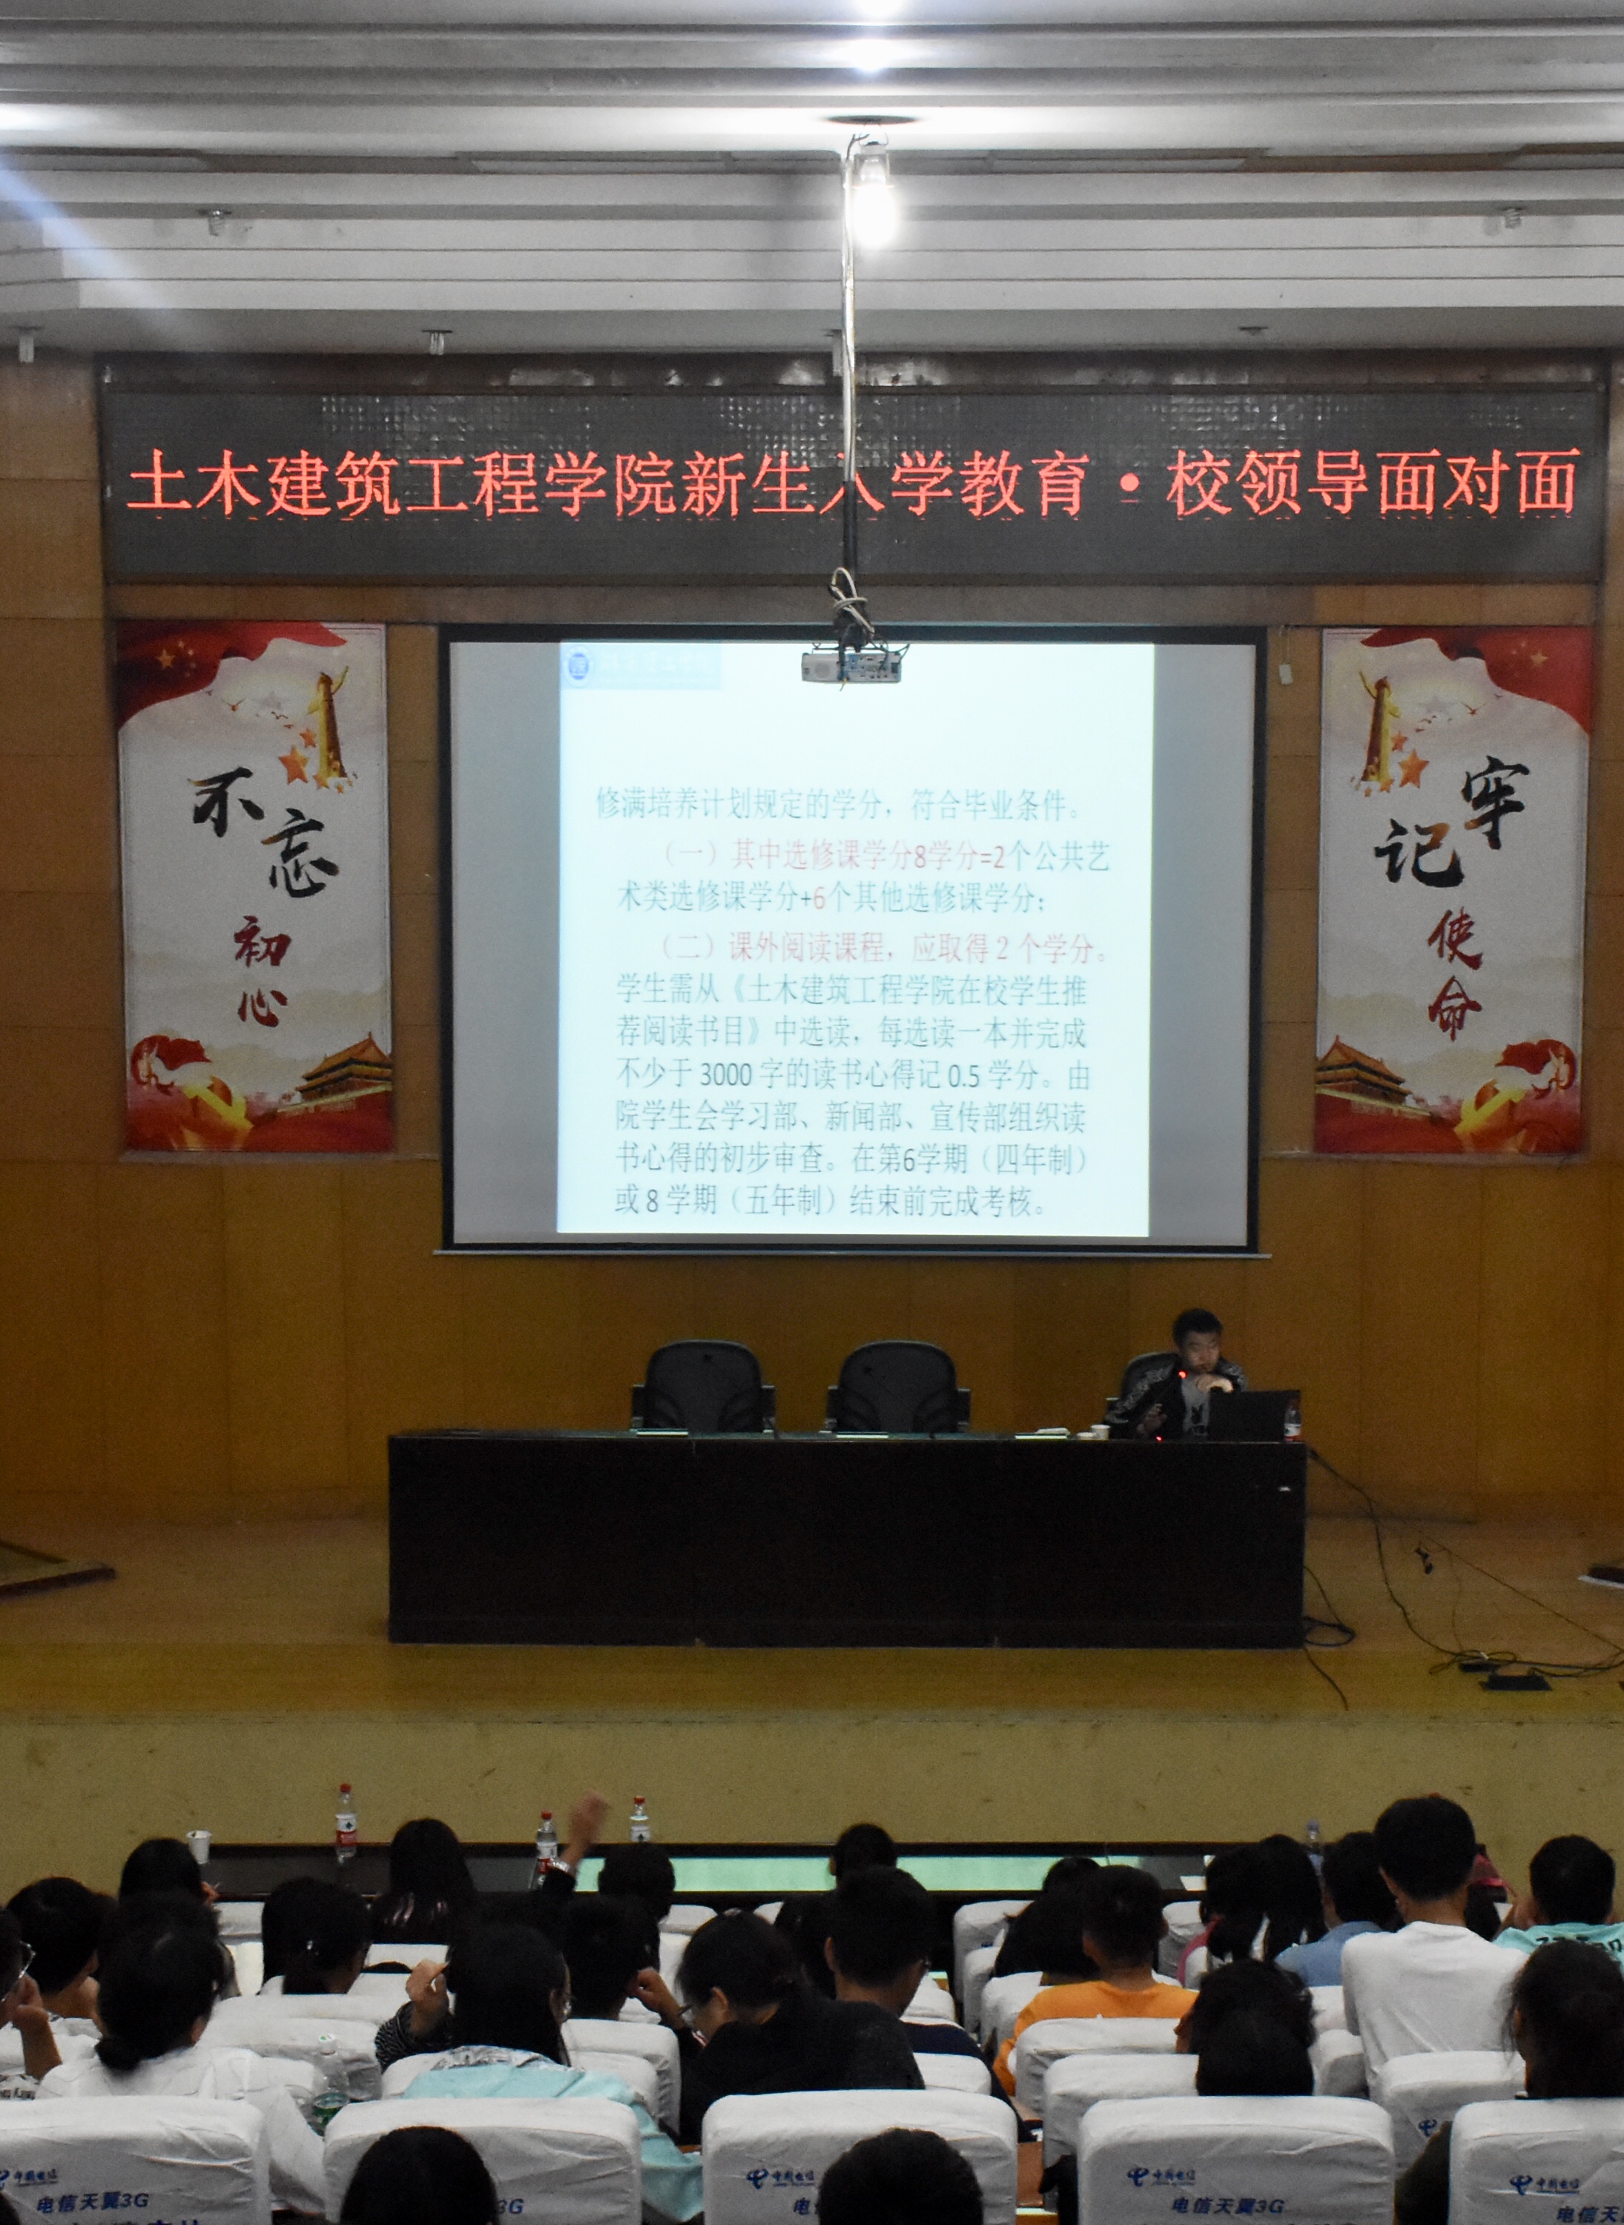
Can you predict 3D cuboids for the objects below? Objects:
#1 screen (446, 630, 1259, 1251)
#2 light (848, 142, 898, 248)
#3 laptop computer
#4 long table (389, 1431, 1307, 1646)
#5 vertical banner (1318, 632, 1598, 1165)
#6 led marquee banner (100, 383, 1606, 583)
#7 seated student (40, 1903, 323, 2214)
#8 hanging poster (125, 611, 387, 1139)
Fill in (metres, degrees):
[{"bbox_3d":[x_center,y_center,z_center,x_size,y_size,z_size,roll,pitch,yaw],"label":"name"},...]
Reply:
[{"bbox_3d":[0.179,-0.748,18.129,3.550,2.720,0.080,0,7,0],"label":"screen"},{"bbox_3d":[0.184,-2.758,12.553,0.150,0.320,0.150,0,7,0],"label":"light"},{"bbox_3d":[1.751,1.155,16.495,0.360,0.215,0.280,0,7,0],"label":"laptop computer"},{"bbox_3d":[0.130,1.659,16.609,3.600,0.820,0.500,0,7,1],"label":"long table"},{"bbox_3d":[2.801,-0.964,18.142,1.200,2.310,0.040,0,7,3],"label":"vertical banner"},{"bbox_3d":[0.174,-2.703,17.923,6.500,0.860,0.140,0,7,0],"label":"led marquee banner"},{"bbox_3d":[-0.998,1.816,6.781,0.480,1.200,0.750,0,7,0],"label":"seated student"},{"bbox_3d":[-2.415,-0.975,18.141,1.200,2.310,0.040,0,7,-3],"label":"hanging poster"}]

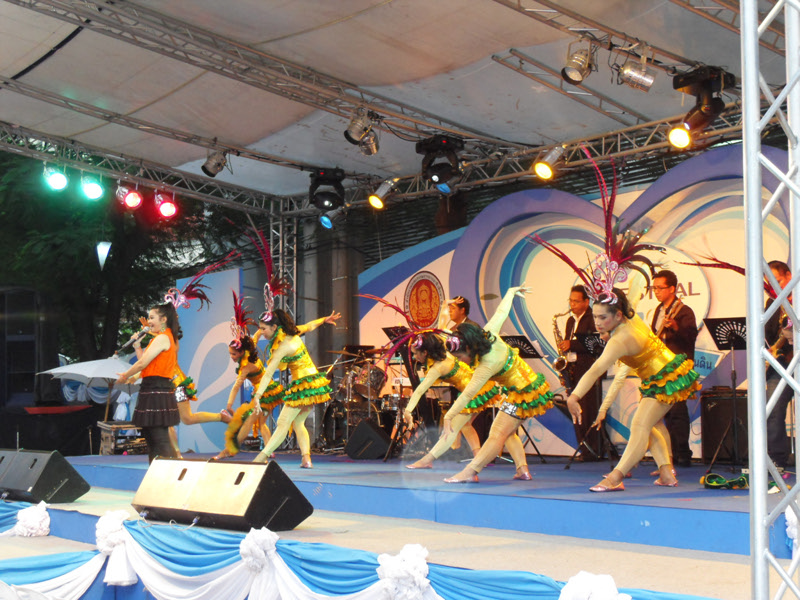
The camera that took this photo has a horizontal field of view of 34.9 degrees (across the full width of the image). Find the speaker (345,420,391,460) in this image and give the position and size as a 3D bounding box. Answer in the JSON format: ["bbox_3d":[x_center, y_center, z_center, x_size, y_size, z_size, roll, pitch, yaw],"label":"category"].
[{"bbox_3d":[-0.338,1.444,13.200,0.460,0.410,0.560,0,-5,-2],"label":"speaker"}]

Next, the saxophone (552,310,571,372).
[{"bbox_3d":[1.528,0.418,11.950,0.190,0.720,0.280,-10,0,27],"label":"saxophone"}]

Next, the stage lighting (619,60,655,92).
[{"bbox_3d":[1.966,-1.842,10.500,0.290,0.220,0.210,21,-7,-6],"label":"stage lighting"}]

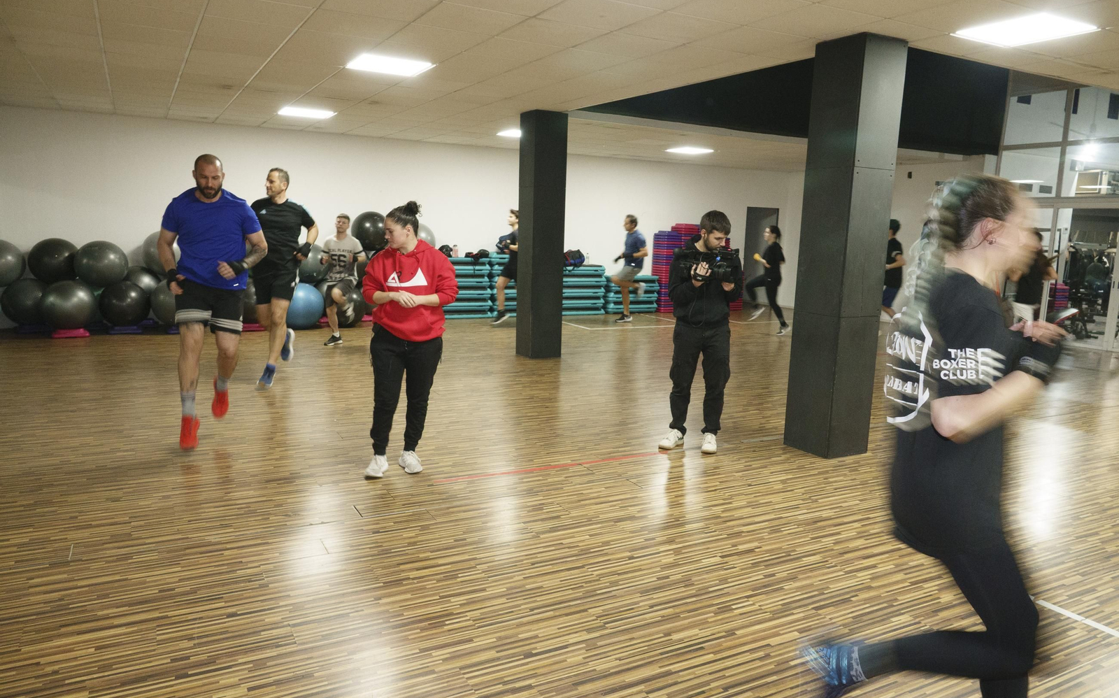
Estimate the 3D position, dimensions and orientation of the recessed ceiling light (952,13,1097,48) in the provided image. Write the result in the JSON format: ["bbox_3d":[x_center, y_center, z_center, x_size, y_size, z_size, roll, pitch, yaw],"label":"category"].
[{"bbox_3d":[2.946,-2.024,4.712,0.600,0.050,0.600,-4,11,-29],"label":"recessed ceiling light"}]

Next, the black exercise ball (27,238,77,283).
[{"bbox_3d":[-6.519,-1.127,9.601,0.570,0.570,0.570,-4,11,-29],"label":"black exercise ball"}]

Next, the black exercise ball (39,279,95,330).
[{"bbox_3d":[-6.307,-0.568,9.568,0.610,0.610,0.610,-4,11,-29],"label":"black exercise ball"}]

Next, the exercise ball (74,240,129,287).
[{"bbox_3d":[-5.976,-1.117,9.736,0.599,0.599,0.599,-4,11,-29],"label":"exercise ball"}]

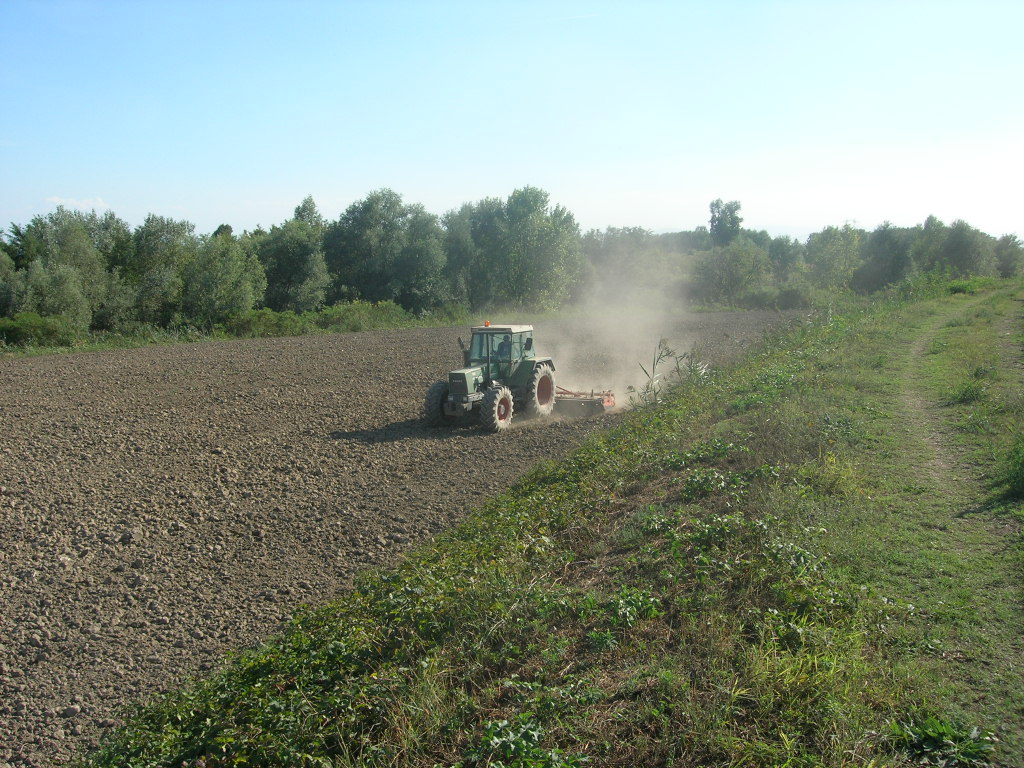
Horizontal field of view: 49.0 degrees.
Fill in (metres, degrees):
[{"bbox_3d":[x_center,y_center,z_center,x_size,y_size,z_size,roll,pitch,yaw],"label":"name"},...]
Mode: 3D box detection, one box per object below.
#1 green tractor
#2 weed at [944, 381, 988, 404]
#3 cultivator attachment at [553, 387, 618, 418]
[{"bbox_3d":[-0.652,-0.325,34.893,2.424,3.070,4.757,3,8,26],"label":"green tractor"},{"bbox_3d":[4.881,0.091,12.100,0.400,0.230,0.380,0,7,0],"label":"weed"},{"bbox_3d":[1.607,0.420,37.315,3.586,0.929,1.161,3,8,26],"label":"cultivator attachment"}]

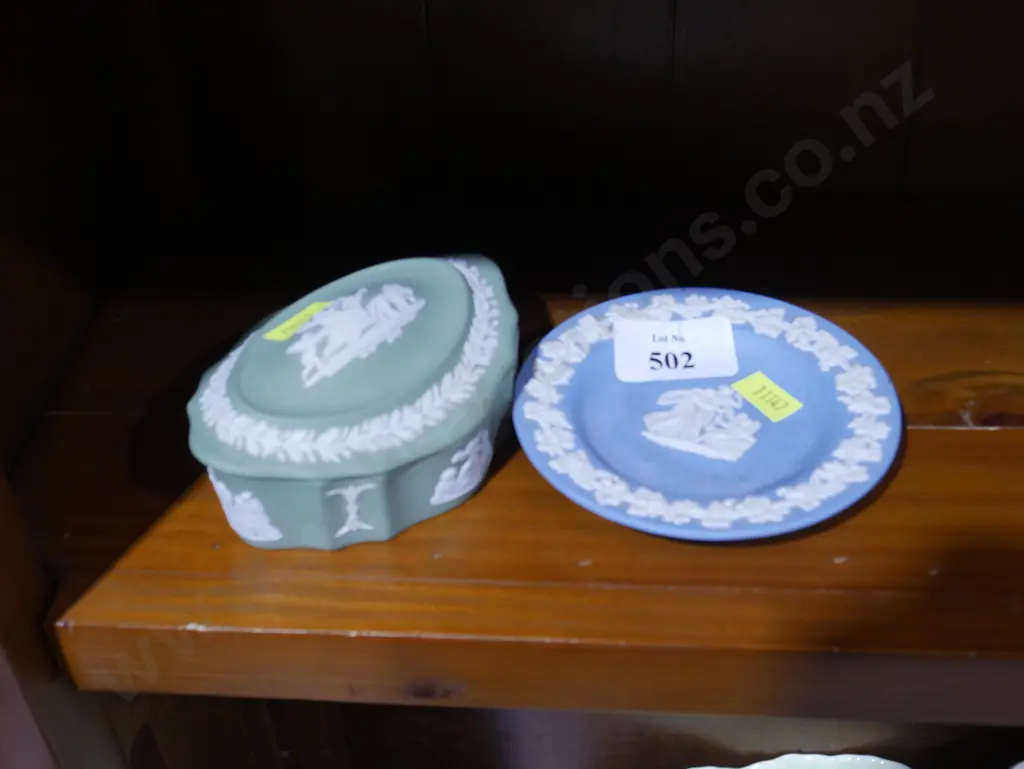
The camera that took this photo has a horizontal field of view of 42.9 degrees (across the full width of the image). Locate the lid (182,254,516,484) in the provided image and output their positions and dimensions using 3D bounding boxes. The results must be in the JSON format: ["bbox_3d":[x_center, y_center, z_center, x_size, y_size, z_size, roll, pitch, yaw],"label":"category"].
[{"bbox_3d":[-0.043,-0.013,0.384,0.087,0.017,0.114,22,46,27],"label":"lid"}]

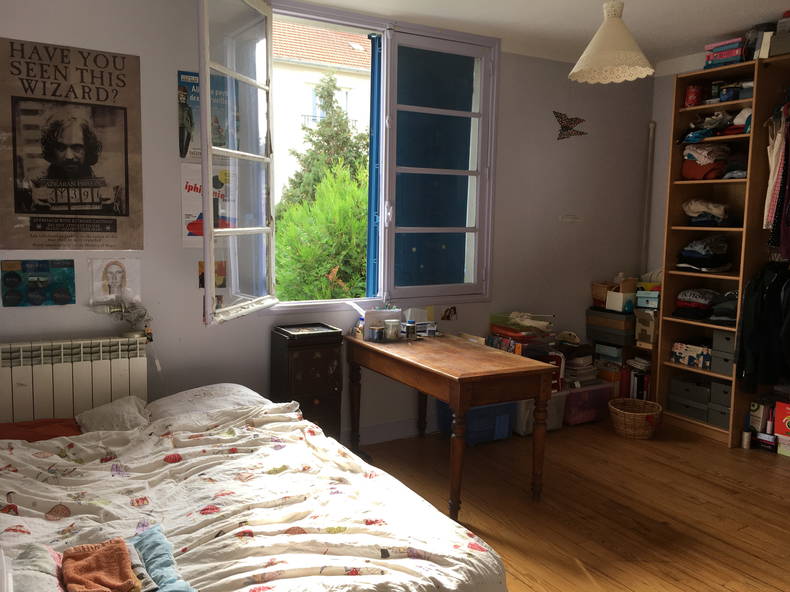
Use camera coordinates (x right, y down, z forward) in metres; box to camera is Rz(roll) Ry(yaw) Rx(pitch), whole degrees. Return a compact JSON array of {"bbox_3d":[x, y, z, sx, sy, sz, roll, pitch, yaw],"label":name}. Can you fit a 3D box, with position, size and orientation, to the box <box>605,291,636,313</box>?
[{"bbox_3d":[1.523,0.036,4.450,0.126,0.119,0.141,-2,7,-28],"label":"box"}]

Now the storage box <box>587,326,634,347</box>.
[{"bbox_3d":[1.456,0.268,4.427,0.150,0.105,0.325,-3,7,-31],"label":"storage box"}]

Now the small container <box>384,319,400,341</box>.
[{"bbox_3d":[-0.013,0.190,3.753,0.083,0.104,0.083,1,6,0],"label":"small container"}]

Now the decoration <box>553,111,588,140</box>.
[{"bbox_3d":[1.195,-1.135,4.435,0.322,0.186,0.035,-2,7,-28],"label":"decoration"}]

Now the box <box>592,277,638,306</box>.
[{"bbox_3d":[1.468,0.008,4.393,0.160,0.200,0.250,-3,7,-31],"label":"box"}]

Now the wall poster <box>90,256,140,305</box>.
[{"bbox_3d":[-1.346,-0.070,3.187,0.227,0.219,0.012,-2,7,-28],"label":"wall poster"}]

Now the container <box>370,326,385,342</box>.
[{"bbox_3d":[-0.097,0.209,3.691,0.076,0.078,0.076,1,6,0],"label":"container"}]

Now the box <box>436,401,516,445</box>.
[{"bbox_3d":[0.519,0.751,4.127,0.392,0.251,0.291,-2,7,-28],"label":"box"}]

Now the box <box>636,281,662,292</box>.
[{"bbox_3d":[1.724,-0.061,4.400,0.140,0.070,0.190,-3,7,-31],"label":"box"}]

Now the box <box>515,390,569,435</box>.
[{"bbox_3d":[0.874,0.731,4.258,0.375,0.240,0.260,-3,7,-27],"label":"box"}]

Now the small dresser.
[{"bbox_3d":[-0.472,0.543,3.549,0.300,0.735,0.285,-3,7,-29],"label":"small dresser"}]

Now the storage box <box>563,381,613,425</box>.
[{"bbox_3d":[1.237,0.713,4.456,0.360,0.240,0.240,-3,7,-27],"label":"storage box"}]

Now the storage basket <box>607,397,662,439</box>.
[{"bbox_3d":[1.514,0.780,4.178,0.335,0.174,0.335,-2,7,-25],"label":"storage basket"}]

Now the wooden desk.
[{"bbox_3d":[0.232,0.605,3.472,0.568,0.669,1.166,-2,7,-28],"label":"wooden desk"}]

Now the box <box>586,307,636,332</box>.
[{"bbox_3d":[1.457,0.161,4.415,0.150,0.110,0.325,-3,7,-31],"label":"box"}]

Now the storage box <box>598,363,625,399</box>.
[{"bbox_3d":[1.547,0.579,4.570,0.251,0.291,0.241,-2,7,-28],"label":"storage box"}]

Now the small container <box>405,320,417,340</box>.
[{"bbox_3d":[0.091,0.192,3.742,0.053,0.104,0.053,-2,7,-28],"label":"small container"}]

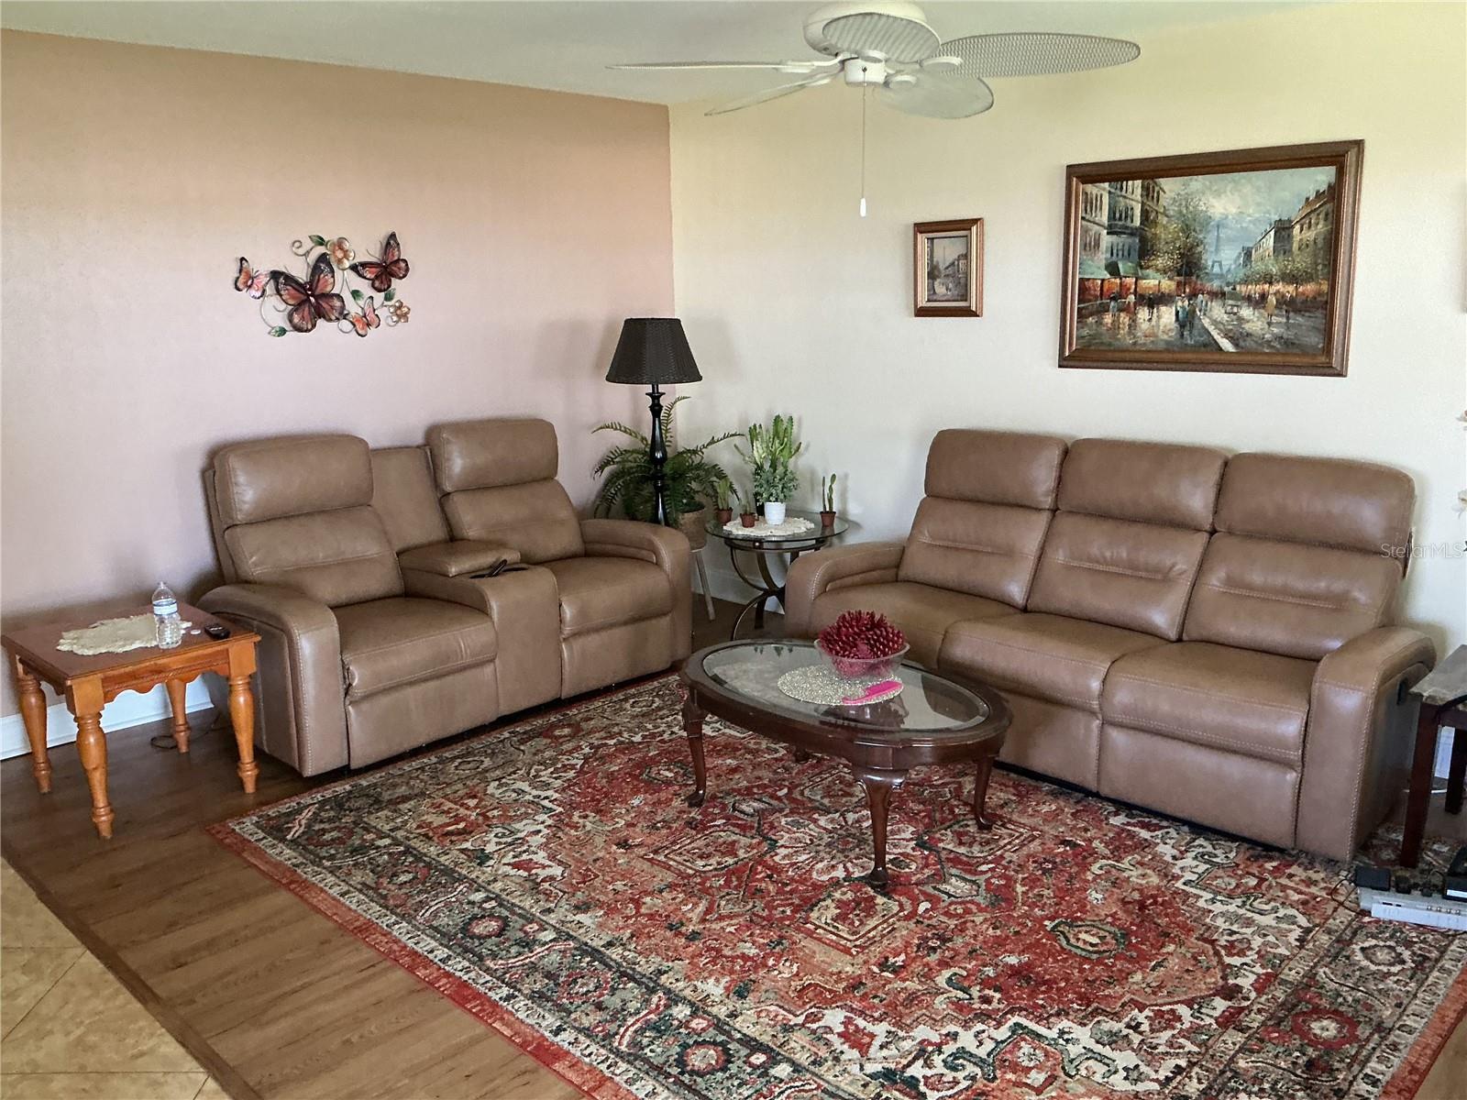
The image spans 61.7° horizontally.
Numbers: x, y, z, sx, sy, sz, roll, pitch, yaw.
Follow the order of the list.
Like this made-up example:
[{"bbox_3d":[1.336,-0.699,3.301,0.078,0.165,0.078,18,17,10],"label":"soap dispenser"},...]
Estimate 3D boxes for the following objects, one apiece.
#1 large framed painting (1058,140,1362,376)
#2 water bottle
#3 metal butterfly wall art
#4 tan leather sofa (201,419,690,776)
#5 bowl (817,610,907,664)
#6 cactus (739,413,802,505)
[{"bbox_3d":[1.623,-0.995,4.288,1.040,0.737,0.042,11,17,43],"label":"large framed painting"},{"bbox_3d":[-1.755,0.200,3.802,0.066,0.198,0.066,11,17,43],"label":"water bottle"},{"bbox_3d":[-1.616,-1.058,4.906,0.050,0.409,0.758,11,17,44],"label":"metal butterfly wall art"},{"bbox_3d":[-1.069,0.077,4.796,0.940,1.045,1.750,11,17,43],"label":"tan leather sofa"},{"bbox_3d":[0.397,0.284,3.737,0.290,0.180,0.290,-1,12,0],"label":"bowl"},{"bbox_3d":[0.175,-0.404,5.509,0.270,0.409,0.250,11,17,44],"label":"cactus"}]

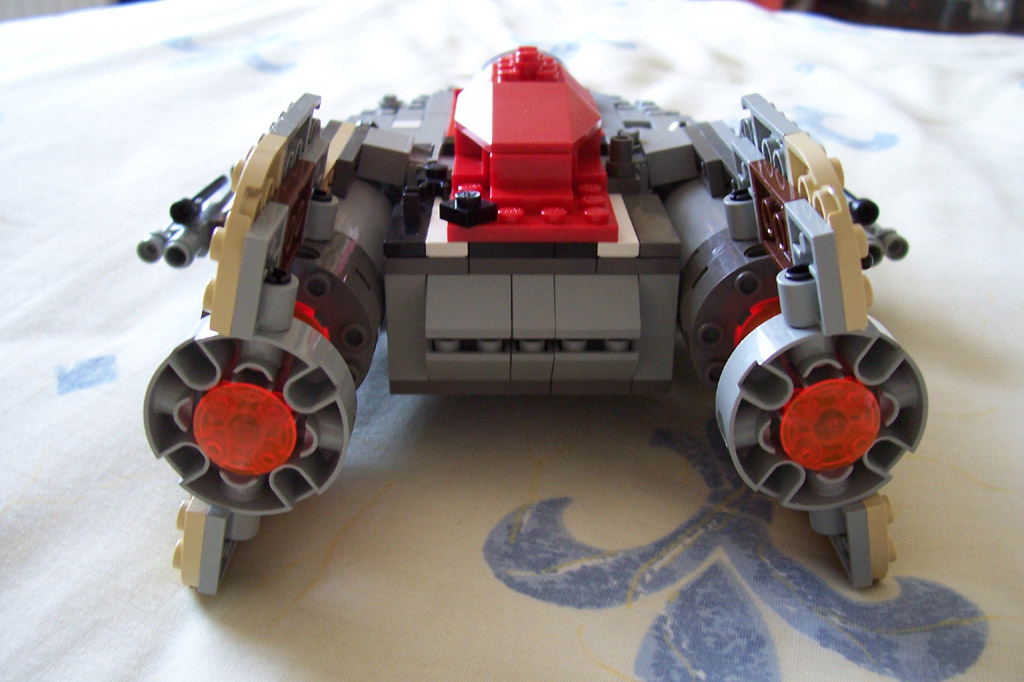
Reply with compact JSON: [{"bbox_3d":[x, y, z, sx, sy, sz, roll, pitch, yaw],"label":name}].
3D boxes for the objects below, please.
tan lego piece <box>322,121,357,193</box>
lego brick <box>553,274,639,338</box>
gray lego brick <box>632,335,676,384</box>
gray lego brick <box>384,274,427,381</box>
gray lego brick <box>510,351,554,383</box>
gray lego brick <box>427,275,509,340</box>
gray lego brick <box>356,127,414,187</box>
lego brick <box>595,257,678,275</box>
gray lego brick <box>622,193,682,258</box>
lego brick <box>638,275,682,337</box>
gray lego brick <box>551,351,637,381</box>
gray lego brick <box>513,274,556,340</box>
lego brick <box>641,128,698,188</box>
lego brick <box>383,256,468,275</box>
[{"bbox_3d":[-0.038,-0.040,0.213,0.003,0.009,0.034,12,24,-6],"label":"tan lego piece"},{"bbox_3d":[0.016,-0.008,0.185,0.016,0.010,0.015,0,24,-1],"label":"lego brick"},{"bbox_3d":[0.028,0.001,0.195,0.008,0.010,0.010,0,24,-1],"label":"gray lego brick"},{"bbox_3d":[-0.020,-0.004,0.192,0.008,0.022,0.010,0,24,-1],"label":"gray lego brick"},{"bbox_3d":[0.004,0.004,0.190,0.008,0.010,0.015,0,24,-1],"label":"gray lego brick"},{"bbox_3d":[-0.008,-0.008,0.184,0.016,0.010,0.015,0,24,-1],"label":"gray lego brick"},{"bbox_3d":[-0.029,-0.042,0.222,0.010,0.008,0.017,11,24,-6],"label":"gray lego brick"},{"bbox_3d":[0.024,-0.017,0.190,0.016,0.003,0.016,0,24,-1],"label":"lego brick"},{"bbox_3d":[0.028,-0.024,0.196,0.008,0.003,0.032,0,24,-1],"label":"gray lego brick"},{"bbox_3d":[0.028,-0.009,0.191,0.008,0.012,0.010,0,24,-1],"label":"lego brick"},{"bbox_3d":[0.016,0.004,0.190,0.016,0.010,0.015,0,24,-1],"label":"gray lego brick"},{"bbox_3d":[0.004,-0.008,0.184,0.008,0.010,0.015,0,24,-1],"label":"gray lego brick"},{"bbox_3d":[0.036,-0.042,0.220,0.010,0.008,0.017,-11,24,8],"label":"lego brick"},{"bbox_3d":[-0.016,-0.017,0.188,0.016,0.003,0.013,0,24,-1],"label":"lego brick"}]

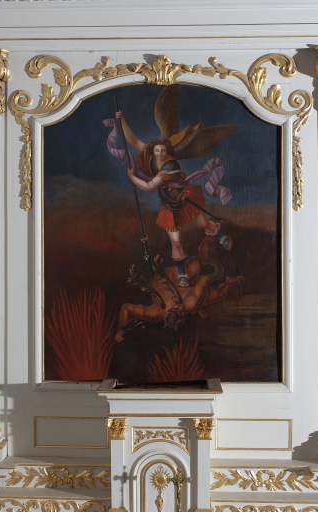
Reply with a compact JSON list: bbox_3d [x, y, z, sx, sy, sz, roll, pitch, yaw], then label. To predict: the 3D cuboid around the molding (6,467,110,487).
[{"bbox_3d":[-0.708,1.562,5.201,0.745,0.155,0.040,0,0,2],"label":"molding"}]

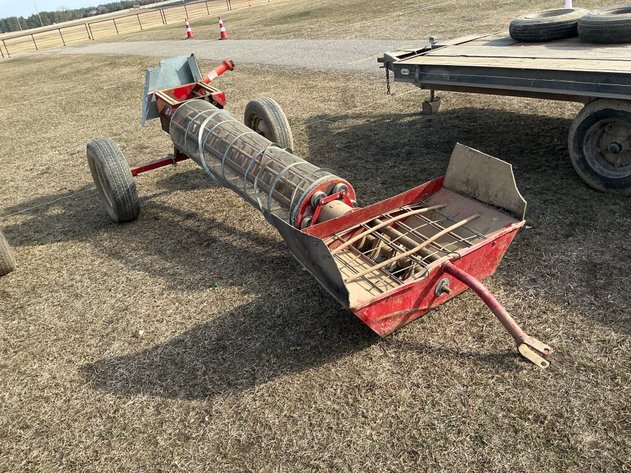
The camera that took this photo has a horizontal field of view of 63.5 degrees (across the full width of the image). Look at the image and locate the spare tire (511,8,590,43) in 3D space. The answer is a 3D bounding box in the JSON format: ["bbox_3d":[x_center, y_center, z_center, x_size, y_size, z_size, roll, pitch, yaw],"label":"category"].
[{"bbox_3d":[2.165,-1.945,4.710,0.690,0.180,0.690,3,29,24],"label":"spare tire"}]

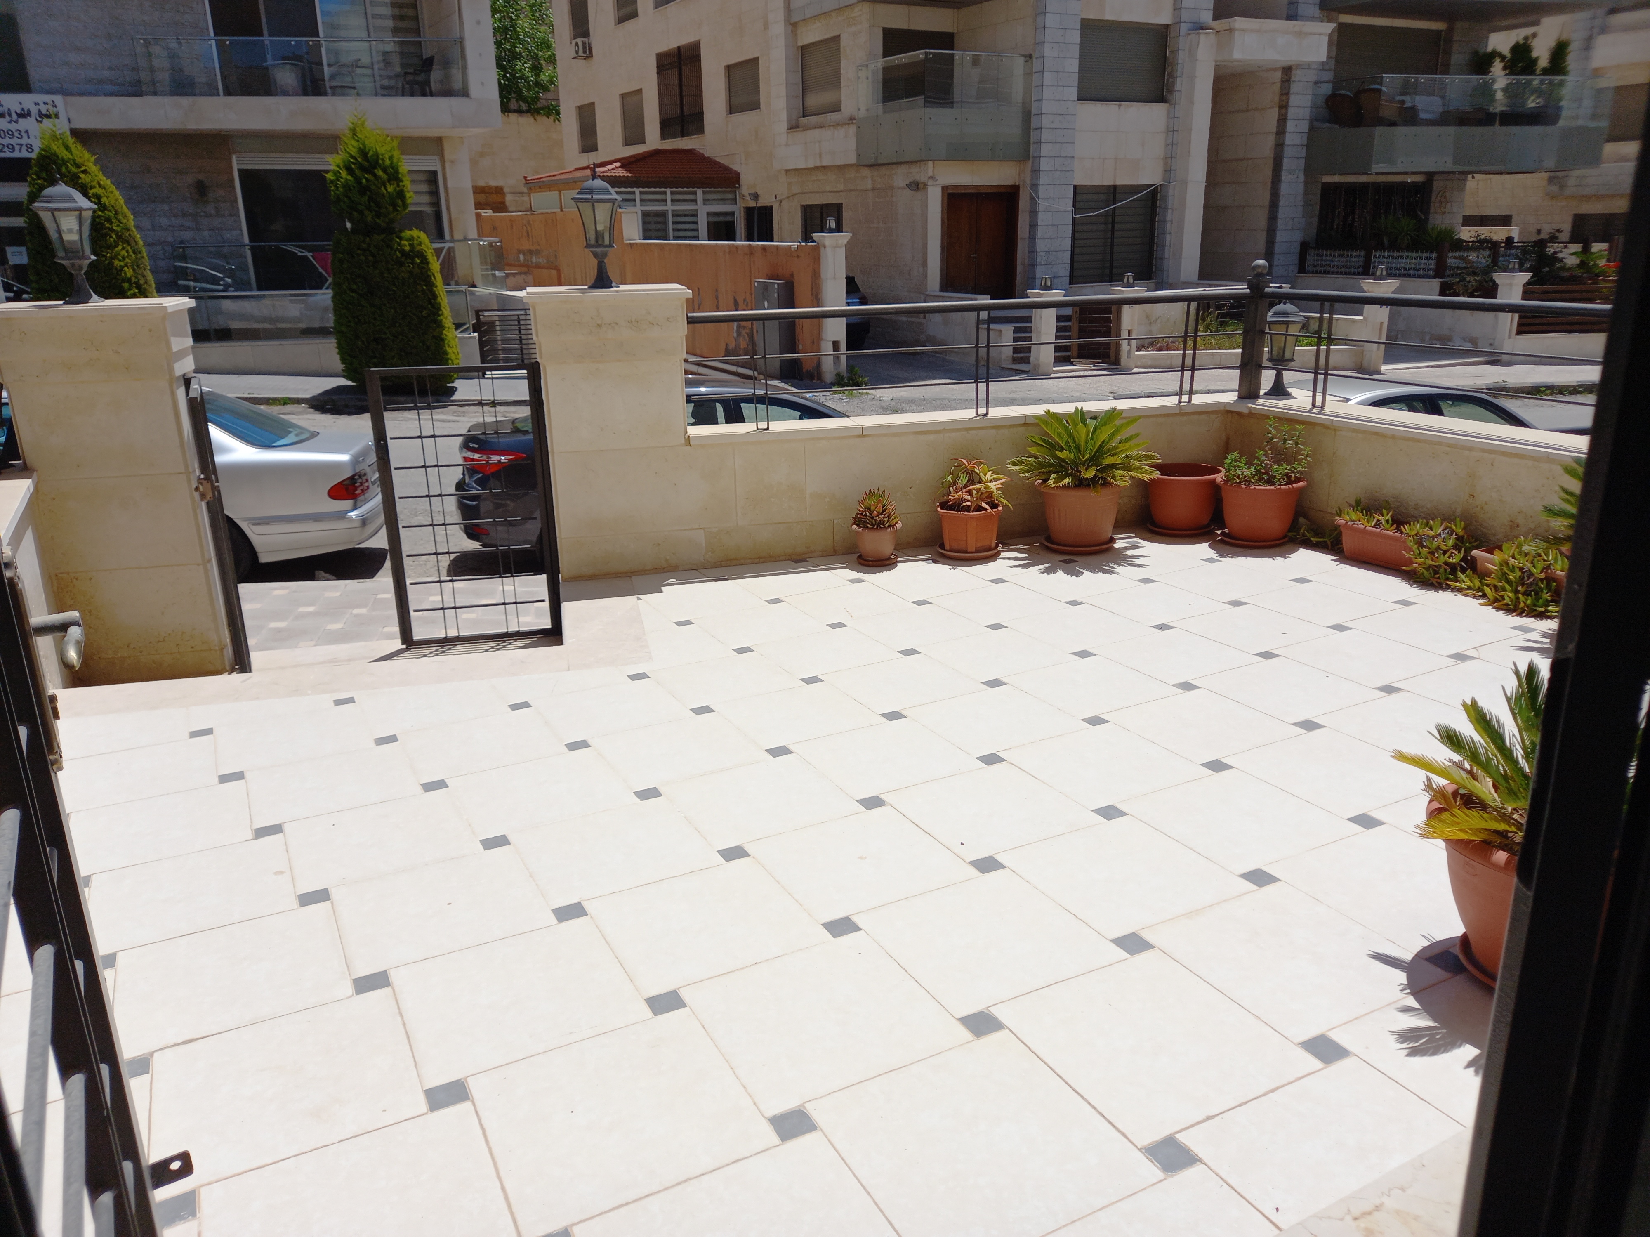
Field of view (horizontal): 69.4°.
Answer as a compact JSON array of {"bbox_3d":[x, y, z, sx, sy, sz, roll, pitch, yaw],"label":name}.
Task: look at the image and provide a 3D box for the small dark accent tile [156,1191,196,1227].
[{"bbox_3d":[-1.128,1.034,2.067,0.070,0.015,0.070,-10,19,-25],"label":"small dark accent tile"}]

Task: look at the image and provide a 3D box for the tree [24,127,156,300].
[{"bbox_3d":[-9.630,-4.677,15.230,1.650,3.000,1.650,-1,18,0],"label":"tree"}]

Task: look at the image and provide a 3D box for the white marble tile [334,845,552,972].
[{"bbox_3d":[-0.843,0.639,2.609,0.410,0.020,0.410,-11,19,-26],"label":"white marble tile"}]

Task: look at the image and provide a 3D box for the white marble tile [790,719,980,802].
[{"bbox_3d":[0.188,0.447,3.828,0.468,0.015,0.468,-10,19,-25],"label":"white marble tile"}]

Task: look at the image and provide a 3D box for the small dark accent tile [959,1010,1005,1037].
[{"bbox_3d":[0.305,0.812,2.359,0.065,0.020,0.065,-11,19,-26],"label":"small dark accent tile"}]

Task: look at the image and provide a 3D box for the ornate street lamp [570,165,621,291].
[{"bbox_3d":[-1.103,-1.911,5.812,0.230,0.570,0.230,-5,18,-12],"label":"ornate street lamp"}]

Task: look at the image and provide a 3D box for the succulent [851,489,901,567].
[{"bbox_3d":[0.271,-0.476,6.058,0.240,0.375,0.240,-5,18,-12],"label":"succulent"}]

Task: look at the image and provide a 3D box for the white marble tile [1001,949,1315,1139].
[{"bbox_3d":[0.574,0.745,2.107,0.410,0.020,0.410,-11,19,-26],"label":"white marble tile"}]

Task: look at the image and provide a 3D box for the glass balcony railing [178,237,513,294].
[{"bbox_3d":[-8.299,-5.923,20.149,5.600,0.980,0.120,-1,18,0],"label":"glass balcony railing"}]

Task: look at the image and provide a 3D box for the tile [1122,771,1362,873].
[{"bbox_3d":[0.998,0.486,2.890,0.410,0.020,0.410,-11,19,-26],"label":"tile"}]

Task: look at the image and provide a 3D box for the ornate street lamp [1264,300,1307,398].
[{"bbox_3d":[2.170,-1.306,5.627,0.213,0.483,0.213,6,19,20],"label":"ornate street lamp"}]

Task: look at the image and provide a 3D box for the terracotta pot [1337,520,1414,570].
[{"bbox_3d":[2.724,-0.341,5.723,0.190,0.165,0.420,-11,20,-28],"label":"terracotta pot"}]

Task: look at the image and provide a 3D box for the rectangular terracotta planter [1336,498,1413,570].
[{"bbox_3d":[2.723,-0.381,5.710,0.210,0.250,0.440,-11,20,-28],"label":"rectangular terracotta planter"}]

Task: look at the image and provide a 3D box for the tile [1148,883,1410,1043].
[{"bbox_3d":[0.997,0.726,2.563,0.445,0.020,0.445,-11,19,-26],"label":"tile"}]

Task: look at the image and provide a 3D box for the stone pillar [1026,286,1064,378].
[{"bbox_3d":[3.766,-4.866,20.474,0.470,1.445,0.470,-7,19,-16],"label":"stone pillar"}]

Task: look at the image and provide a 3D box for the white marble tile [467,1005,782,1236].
[{"bbox_3d":[-0.397,0.933,2.243,0.457,0.015,0.457,-10,19,-24],"label":"white marble tile"}]

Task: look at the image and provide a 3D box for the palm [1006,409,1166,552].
[{"bbox_3d":[1.363,-0.726,6.231,0.801,0.734,0.752,3,19,12],"label":"palm"}]

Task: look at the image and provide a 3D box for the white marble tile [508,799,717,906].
[{"bbox_3d":[-0.585,0.639,3.290,0.468,0.015,0.468,-10,19,-25],"label":"white marble tile"}]

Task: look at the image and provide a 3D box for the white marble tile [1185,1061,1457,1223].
[{"bbox_3d":[0.899,0.938,2.155,0.468,0.015,0.245,-10,19,-25],"label":"white marble tile"}]

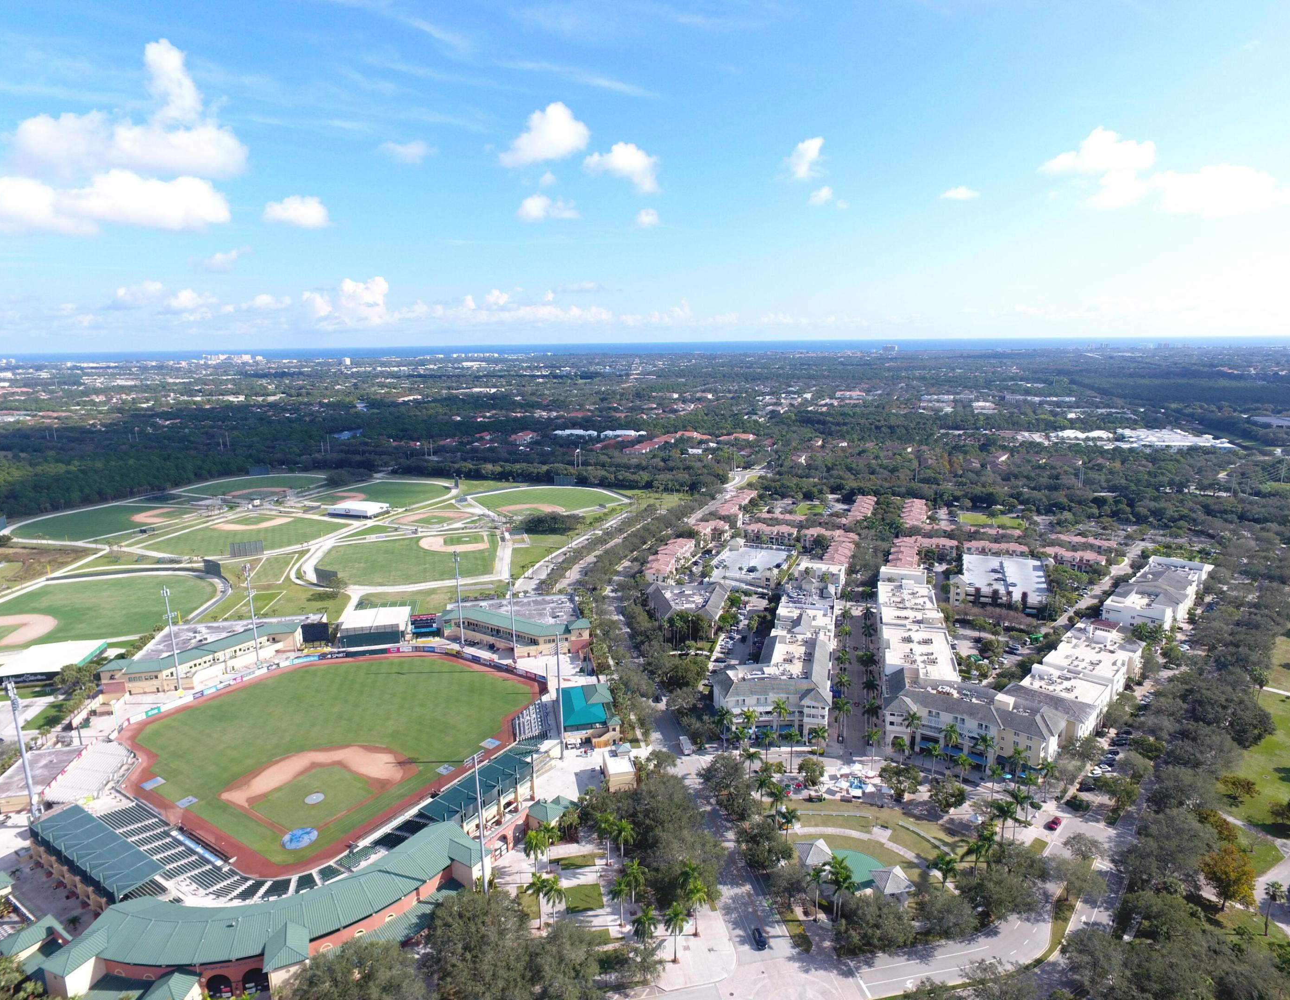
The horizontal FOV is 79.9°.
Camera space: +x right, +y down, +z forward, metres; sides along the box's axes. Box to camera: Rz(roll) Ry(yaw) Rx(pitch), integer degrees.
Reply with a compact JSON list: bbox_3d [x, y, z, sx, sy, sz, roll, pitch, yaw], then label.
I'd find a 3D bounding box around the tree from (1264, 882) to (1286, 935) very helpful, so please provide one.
[{"bbox_3d":[130.304,85.288,160.311,4.900,12.600,4.900,-1,12,0],"label":"tree"}]

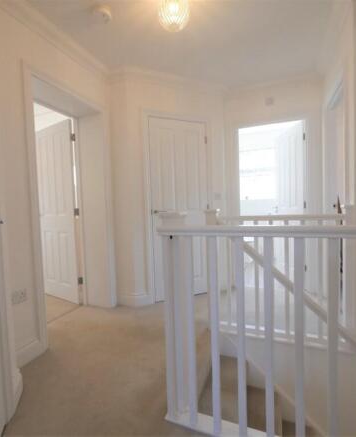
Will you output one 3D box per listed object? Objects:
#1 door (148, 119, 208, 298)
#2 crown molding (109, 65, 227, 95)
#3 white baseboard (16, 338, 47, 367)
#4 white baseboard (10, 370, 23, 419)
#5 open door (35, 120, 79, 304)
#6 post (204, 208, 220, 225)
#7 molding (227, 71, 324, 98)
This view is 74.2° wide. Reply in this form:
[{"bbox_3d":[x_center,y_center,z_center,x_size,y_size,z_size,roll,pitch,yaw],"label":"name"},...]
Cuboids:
[{"bbox_3d":[0.020,-0.097,2.683,0.682,1.981,0.040,-3,3,-23],"label":"door"},{"bbox_3d":[0.028,-1.478,2.568,1.180,0.095,0.100,-3,3,-23],"label":"crown molding"},{"bbox_3d":[-1.033,0.923,1.628,0.020,0.124,0.240,-1,3,21],"label":"white baseboard"},{"bbox_3d":[-0.881,0.931,1.268,0.022,0.130,0.218,-3,3,-19],"label":"white baseboard"},{"bbox_3d":[-1.410,-0.052,2.739,0.757,1.981,0.040,0,3,33],"label":"open door"},{"bbox_3d":[0.312,0.426,1.994,0.105,0.995,0.105,-1,3,21],"label":"post"},{"bbox_3d":[1.029,-1.514,2.630,1.040,0.095,0.095,-1,3,19],"label":"molding"}]

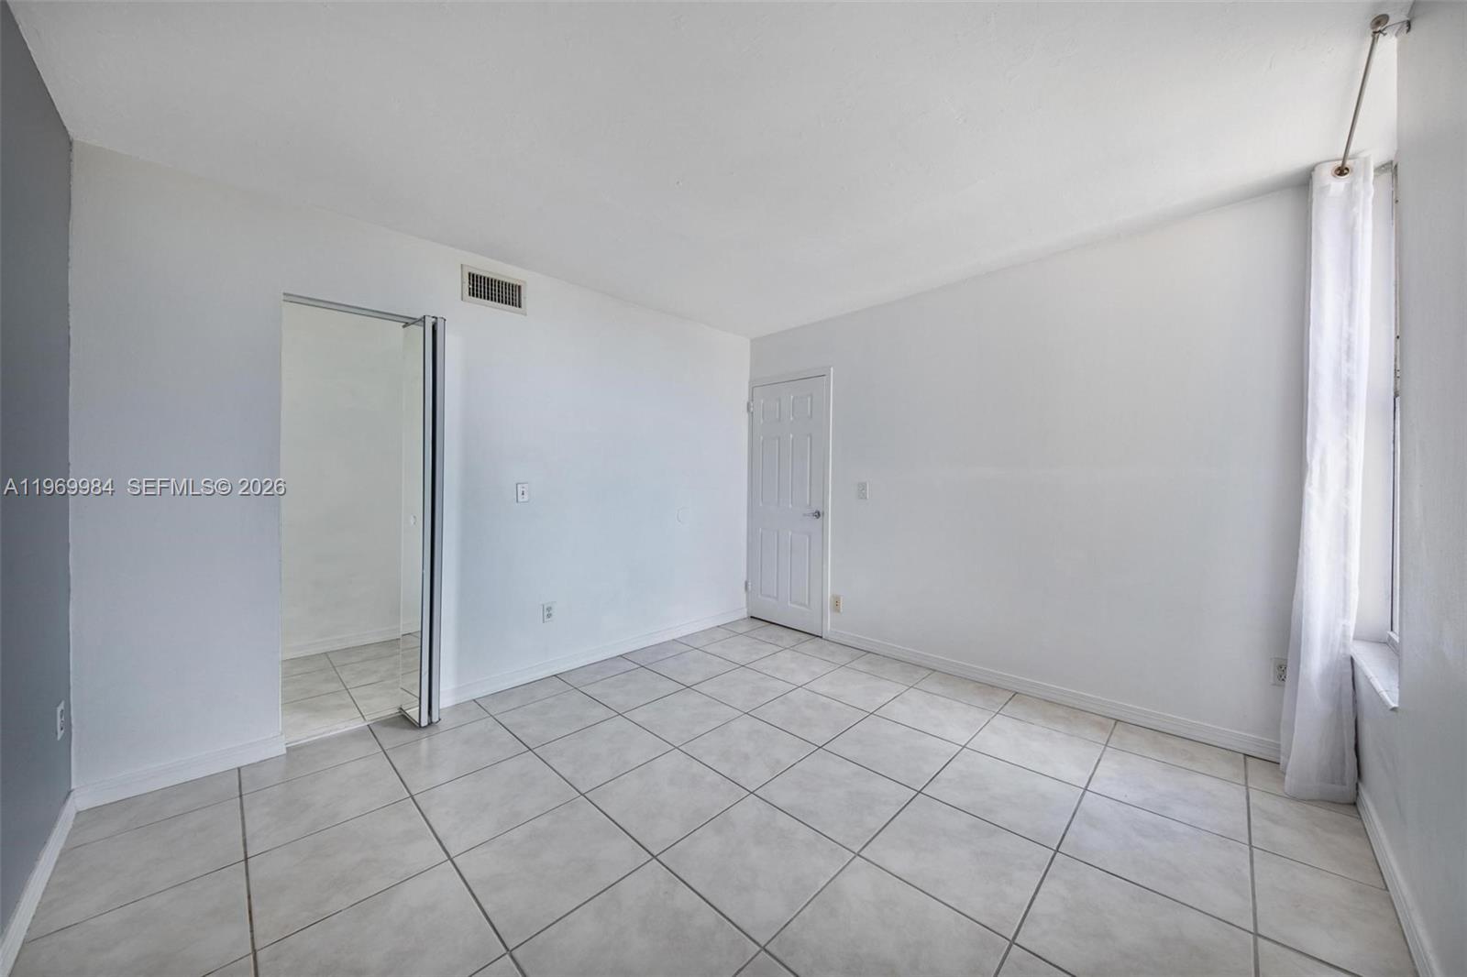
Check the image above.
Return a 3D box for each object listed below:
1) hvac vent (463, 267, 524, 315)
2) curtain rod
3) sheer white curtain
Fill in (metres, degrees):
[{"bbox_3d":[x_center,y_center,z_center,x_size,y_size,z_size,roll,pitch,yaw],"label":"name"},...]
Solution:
[{"bbox_3d":[-1.336,-1.111,2.750,0.025,0.199,0.350,0,0,44],"label":"hvac vent"},{"bbox_3d":[2.061,-1.220,1.606,0.959,0.048,0.075,0,0,-43],"label":"curtain rod"},{"bbox_3d":[2.300,-0.039,1.908,0.210,2.391,0.235,0,0,44],"label":"sheer white curtain"}]

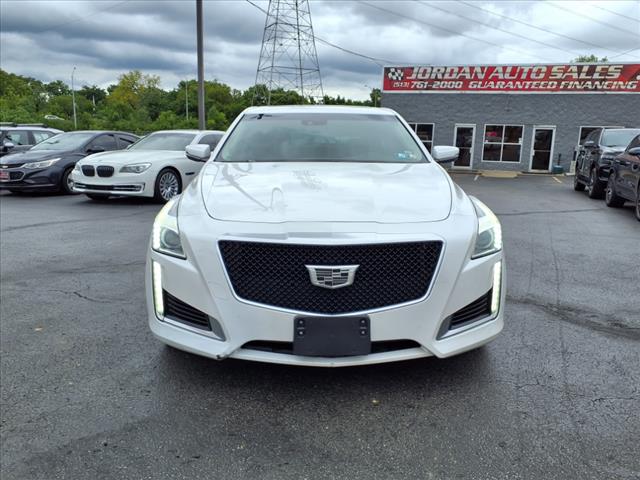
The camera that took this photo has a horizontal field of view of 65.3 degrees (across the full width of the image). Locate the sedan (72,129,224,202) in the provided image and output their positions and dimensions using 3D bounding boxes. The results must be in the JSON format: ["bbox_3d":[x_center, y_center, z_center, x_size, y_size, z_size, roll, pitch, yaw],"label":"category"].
[{"bbox_3d":[-3.019,-1.752,11.192,1.950,1.475,5.120,5,12,22],"label":"sedan"}]

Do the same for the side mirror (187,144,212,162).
[{"bbox_3d":[-0.902,-0.652,3.740,0.210,0.145,0.140,0,11,-1],"label":"side mirror"}]

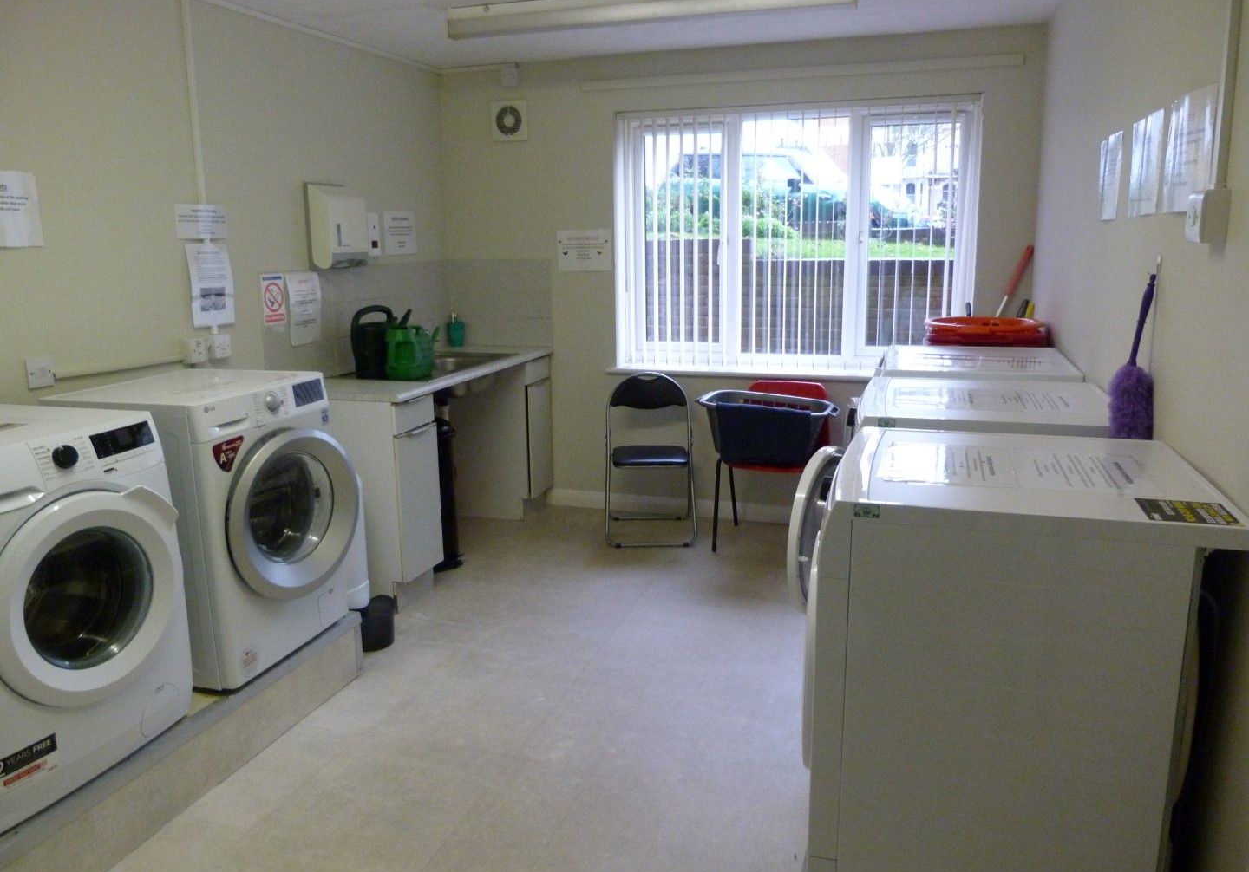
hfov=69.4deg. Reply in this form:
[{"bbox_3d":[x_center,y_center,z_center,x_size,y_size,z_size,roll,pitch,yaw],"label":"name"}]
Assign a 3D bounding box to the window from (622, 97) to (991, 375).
[{"bbox_3d":[0.800,-0.953,4.471,1.735,1.310,0.120,3,13,17],"label":"window"}]

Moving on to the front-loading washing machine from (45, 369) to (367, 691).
[{"bbox_3d":[-1.325,0.259,2.912,0.580,0.850,0.600,3,13,17],"label":"front-loading washing machine"}]

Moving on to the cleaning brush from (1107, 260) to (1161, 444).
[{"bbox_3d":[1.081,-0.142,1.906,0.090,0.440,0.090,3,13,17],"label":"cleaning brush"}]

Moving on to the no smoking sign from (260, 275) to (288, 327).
[{"bbox_3d":[-1.420,-0.557,3.670,0.008,0.200,0.138,3,13,17],"label":"no smoking sign"}]

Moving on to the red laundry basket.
[{"bbox_3d":[1.465,-0.350,3.679,0.470,0.240,0.470,3,13,17],"label":"red laundry basket"}]

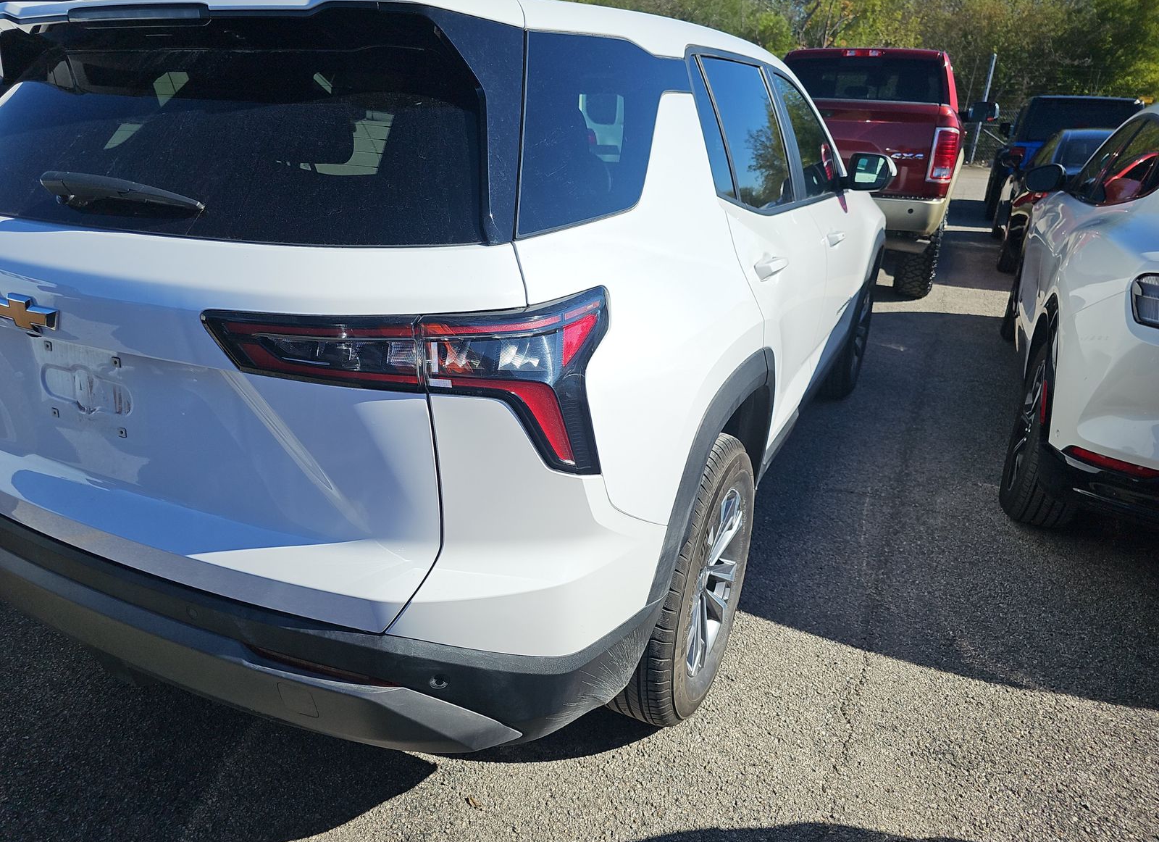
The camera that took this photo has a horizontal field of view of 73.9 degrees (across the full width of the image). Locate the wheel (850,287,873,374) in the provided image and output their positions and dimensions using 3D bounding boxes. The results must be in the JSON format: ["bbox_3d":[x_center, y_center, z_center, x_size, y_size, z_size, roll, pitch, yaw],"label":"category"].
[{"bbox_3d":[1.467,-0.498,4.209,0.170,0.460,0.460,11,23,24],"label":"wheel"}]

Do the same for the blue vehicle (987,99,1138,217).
[{"bbox_3d":[7.996,-4.406,12.848,1.880,1.860,4.700,11,23,24],"label":"blue vehicle"}]

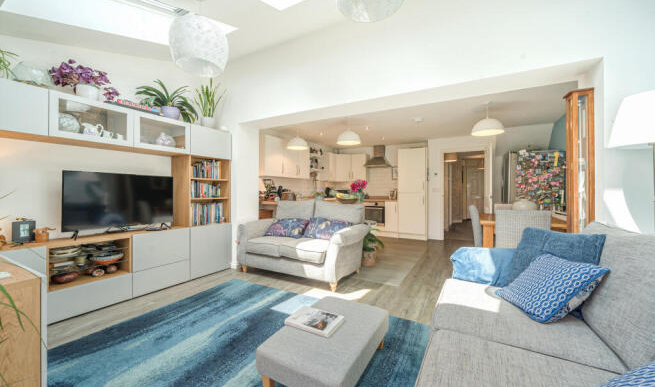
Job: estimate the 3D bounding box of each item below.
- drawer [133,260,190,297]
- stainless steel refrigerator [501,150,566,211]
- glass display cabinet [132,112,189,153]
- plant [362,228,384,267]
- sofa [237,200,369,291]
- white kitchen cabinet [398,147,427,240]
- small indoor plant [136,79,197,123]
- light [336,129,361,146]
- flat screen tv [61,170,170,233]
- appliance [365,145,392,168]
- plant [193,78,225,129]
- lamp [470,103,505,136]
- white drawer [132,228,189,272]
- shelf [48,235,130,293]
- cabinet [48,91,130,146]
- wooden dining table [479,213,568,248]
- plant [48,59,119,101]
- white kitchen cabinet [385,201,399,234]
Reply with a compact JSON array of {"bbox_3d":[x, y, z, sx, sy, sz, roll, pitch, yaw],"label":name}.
[{"bbox_3d":[-2.069,0.975,2.860,0.420,0.274,0.588,0,0,32],"label":"drawer"},{"bbox_3d":[3.505,0.199,4.072,0.760,1.790,0.780,0,0,29],"label":"stainless steel refrigerator"},{"bbox_3d":[-2.043,-0.661,2.820,0.410,0.390,0.600,0,0,29],"label":"glass display cabinet"},{"bbox_3d":[0.660,0.785,3.600,0.400,0.570,0.400,0,0,29],"label":"plant"},{"bbox_3d":[-0.325,0.590,3.255,1.610,0.960,0.950,0,0,29],"label":"sofa"},{"bbox_3d":[2.151,0.009,5.860,0.640,2.160,0.600,0,0,29],"label":"white kitchen cabinet"},{"bbox_3d":[-1.897,-1.085,2.856,0.440,0.480,0.560,0,0,32],"label":"small indoor plant"},{"bbox_3d":[0.344,-0.950,3.880,0.390,0.240,0.390,0,0,0],"label":"light"},{"bbox_3d":[-2.206,0.089,2.609,0.090,0.590,0.970,0,0,29],"label":"flat screen tv"},{"bbox_3d":[1.353,-0.981,6.359,0.600,0.640,0.480,0,0,29],"label":"appliance"},{"bbox_3d":[-1.641,-1.205,3.262,0.350,0.710,0.400,0,0,32],"label":"plant"},{"bbox_3d":[2.155,-1.020,3.180,0.375,0.420,0.375,0,0,29],"label":"lamp"},{"bbox_3d":[-2.067,0.640,2.859,0.420,0.397,0.588,0,0,32],"label":"white drawer"},{"bbox_3d":[-2.295,0.627,2.283,0.400,0.385,0.580,0,0,32],"label":"shelf"},{"bbox_3d":[-2.334,-0.661,2.295,0.410,0.390,0.600,0,0,29],"label":"cabinet"},{"bbox_3d":[2.501,0.714,3.165,0.880,0.750,1.250,0,0,29],"label":"wooden dining table"},{"bbox_3d":[-2.287,-1.030,2.239,0.370,0.370,0.460,0,0,32],"label":"plant"},{"bbox_3d":[1.675,0.580,5.890,0.300,0.760,0.580,0,0,31],"label":"white kitchen cabinet"}]

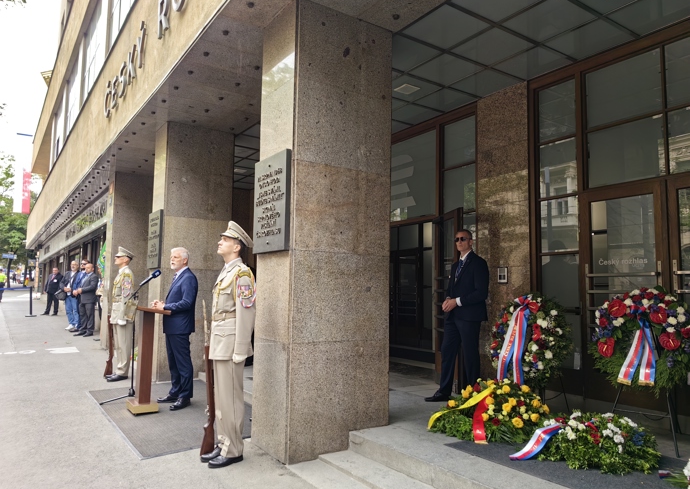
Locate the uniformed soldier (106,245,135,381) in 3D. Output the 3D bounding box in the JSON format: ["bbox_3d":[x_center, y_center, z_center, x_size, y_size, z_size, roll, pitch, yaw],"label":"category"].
[{"bbox_3d":[-3.258,0.987,7.544,0.380,1.890,0.520,5,-7,-37],"label":"uniformed soldier"}]

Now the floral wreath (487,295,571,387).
[{"bbox_3d":[1.820,0.919,5.121,0.300,0.950,0.870,5,-7,-34],"label":"floral wreath"}]

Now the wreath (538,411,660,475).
[{"bbox_3d":[1.832,1.399,3.790,0.690,0.300,0.820,5,-7,-34],"label":"wreath"}]

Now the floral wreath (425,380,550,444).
[{"bbox_3d":[1.248,1.429,4.602,0.800,0.380,0.930,5,-7,-34],"label":"floral wreath"}]

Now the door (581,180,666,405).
[{"bbox_3d":[2.625,0.456,4.894,0.100,2.070,0.830,5,-7,-34],"label":"door"}]

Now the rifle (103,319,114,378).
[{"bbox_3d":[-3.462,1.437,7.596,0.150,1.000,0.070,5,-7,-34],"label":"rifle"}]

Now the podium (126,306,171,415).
[{"bbox_3d":[-2.171,1.239,5.666,0.380,1.130,0.480,5,-7,-34],"label":"podium"}]

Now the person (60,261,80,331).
[{"bbox_3d":[-7.211,1.333,13.722,0.550,1.790,0.400,0,-6,5],"label":"person"}]

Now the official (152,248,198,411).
[{"bbox_3d":[-1.964,0.937,6.039,0.500,1.810,0.540,6,-8,-44],"label":"official"}]

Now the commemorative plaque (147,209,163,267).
[{"bbox_3d":[-2.857,-0.064,7.800,0.055,0.846,0.622,5,-7,-34],"label":"commemorative plaque"}]

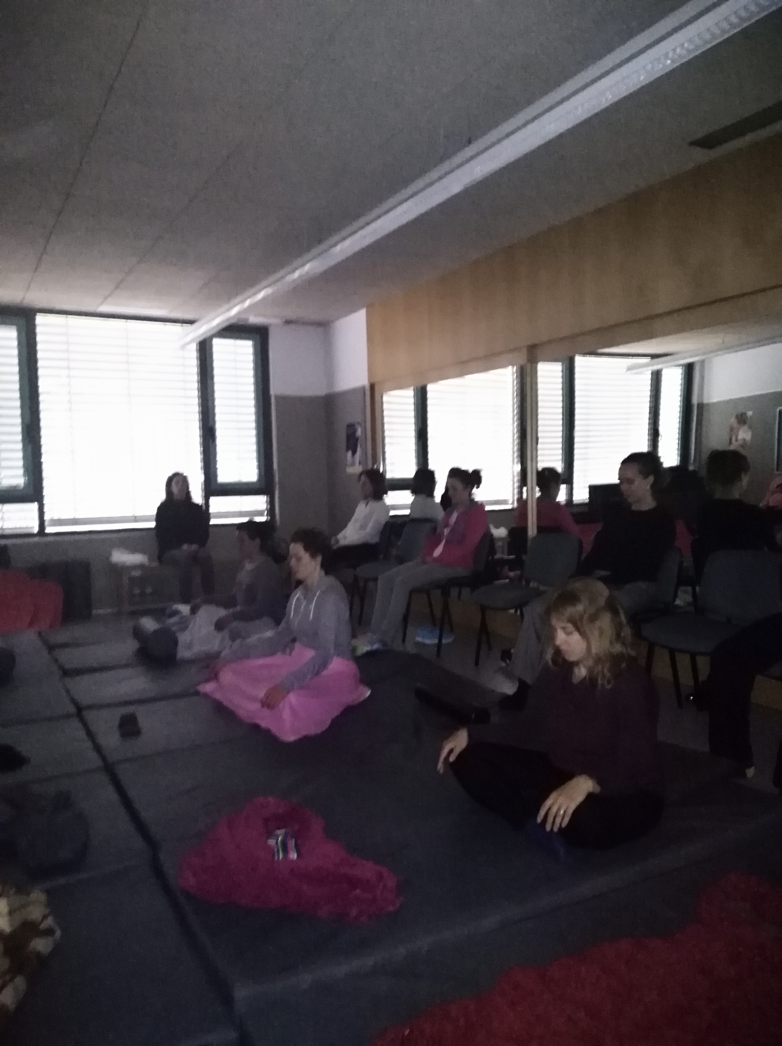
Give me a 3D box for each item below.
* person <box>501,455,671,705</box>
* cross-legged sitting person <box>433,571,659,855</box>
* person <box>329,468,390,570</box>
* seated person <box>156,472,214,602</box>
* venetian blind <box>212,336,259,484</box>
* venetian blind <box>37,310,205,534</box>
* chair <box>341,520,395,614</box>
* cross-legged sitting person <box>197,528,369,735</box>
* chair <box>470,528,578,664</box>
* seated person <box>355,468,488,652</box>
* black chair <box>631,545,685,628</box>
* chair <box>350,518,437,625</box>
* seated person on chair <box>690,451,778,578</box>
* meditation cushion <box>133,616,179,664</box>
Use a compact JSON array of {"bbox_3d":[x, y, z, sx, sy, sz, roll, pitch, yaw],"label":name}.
[{"bbox_3d":[1.080,0.294,4.086,0.960,1.318,0.550,-3,4,-24],"label":"person"},{"bbox_3d":[0.574,0.598,2.656,0.670,0.810,0.650,-3,4,-33],"label":"cross-legged sitting person"},{"bbox_3d":[-0.435,0.189,7.039,0.950,1.290,0.480,-3,4,-29],"label":"person"},{"bbox_3d":[-1.855,0.163,7.369,0.560,1.266,0.820,-3,4,-29],"label":"seated person"},{"bbox_3d":[-1.603,-1.165,8.141,0.438,1.524,0.070,-3,4,-29],"label":"venetian blind"},{"bbox_3d":[-2.576,-0.947,7.603,1.497,2.008,0.100,-3,4,-29],"label":"venetian blind"},{"bbox_3d":[-0.306,0.391,6.871,0.570,0.820,0.530,-3,4,-29],"label":"chair"},{"bbox_3d":[-0.492,0.488,4.011,0.760,0.895,0.880,-3,4,-30],"label":"cross-legged sitting person"},{"bbox_3d":[0.876,0.521,5.026,0.550,0.840,0.540,-3,4,-29],"label":"chair"},{"bbox_3d":[0.229,0.265,5.625,1.030,1.300,0.480,-3,4,-29],"label":"seated person"},{"bbox_3d":[1.240,0.561,4.314,0.550,0.840,0.540,-3,4,-29],"label":"black chair"},{"bbox_3d":[0.026,0.437,6.485,0.550,0.850,0.540,-3,4,-29],"label":"chair"},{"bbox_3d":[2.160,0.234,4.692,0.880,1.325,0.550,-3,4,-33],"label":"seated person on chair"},{"bbox_3d":[-1.668,0.810,5.564,0.220,0.210,0.550,-3,4,-29],"label":"meditation cushion"}]

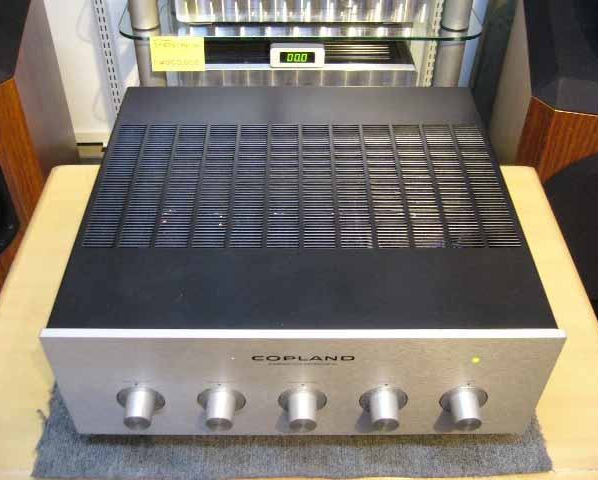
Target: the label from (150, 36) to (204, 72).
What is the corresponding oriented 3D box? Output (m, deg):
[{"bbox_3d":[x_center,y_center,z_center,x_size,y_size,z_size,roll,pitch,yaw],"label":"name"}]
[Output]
[{"bbox_3d":[-0.204,-0.314,1.095,0.091,0.060,0.002,0,29,-1],"label":"label"}]

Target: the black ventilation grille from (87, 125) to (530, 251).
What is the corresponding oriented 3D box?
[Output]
[{"bbox_3d":[0.002,-0.059,0.676,0.410,0.010,0.203,0,44,-1],"label":"black ventilation grille"}]

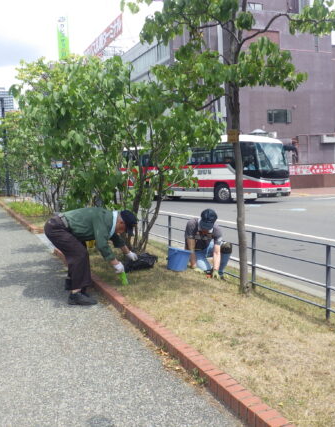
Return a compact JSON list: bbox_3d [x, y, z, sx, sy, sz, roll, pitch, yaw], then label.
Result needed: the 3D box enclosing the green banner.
[{"bbox_3d":[-20.335,-34.315,90.000,2.200,9.000,0.400,-5,6,-24],"label":"green banner"}]

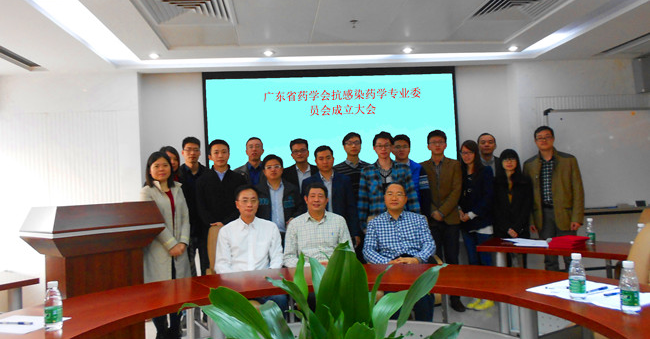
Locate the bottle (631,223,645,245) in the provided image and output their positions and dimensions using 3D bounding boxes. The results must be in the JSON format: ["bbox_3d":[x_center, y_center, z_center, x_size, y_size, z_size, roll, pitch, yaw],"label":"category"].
[{"bbox_3d":[1.841,0.399,2.830,0.060,0.178,0.060,-3,-2,17],"label":"bottle"}]

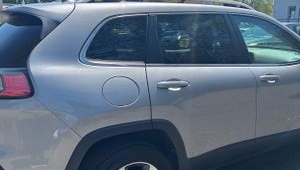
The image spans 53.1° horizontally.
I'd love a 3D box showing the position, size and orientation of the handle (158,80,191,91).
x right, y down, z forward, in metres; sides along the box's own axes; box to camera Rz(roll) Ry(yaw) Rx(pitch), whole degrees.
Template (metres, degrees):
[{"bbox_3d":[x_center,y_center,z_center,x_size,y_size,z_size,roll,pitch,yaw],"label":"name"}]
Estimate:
[{"bbox_3d":[0.148,0.002,1.895,0.250,0.065,0.060,-4,12,-32],"label":"handle"}]

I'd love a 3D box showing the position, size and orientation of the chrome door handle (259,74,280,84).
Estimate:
[{"bbox_3d":[0.956,-0.052,2.404,0.250,0.065,0.060,-4,12,-32],"label":"chrome door handle"}]

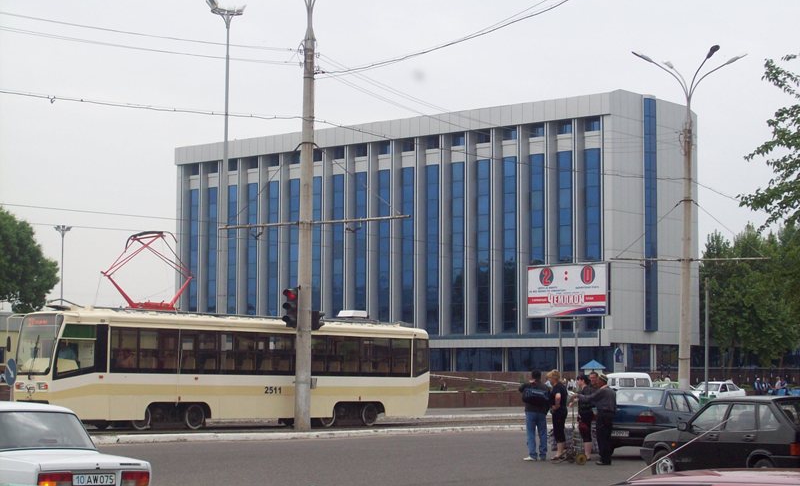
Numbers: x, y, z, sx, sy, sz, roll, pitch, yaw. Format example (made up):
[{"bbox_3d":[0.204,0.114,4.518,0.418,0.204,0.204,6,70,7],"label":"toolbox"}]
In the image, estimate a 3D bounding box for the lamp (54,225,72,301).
[{"bbox_3d":[-39.644,7.856,190.023,2.100,19.916,2.100,0,-5,0],"label":"lamp"}]

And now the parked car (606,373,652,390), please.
[{"bbox_3d":[12.122,8.119,89.139,3.500,1.880,1.420,1,-5,-8],"label":"parked car"}]

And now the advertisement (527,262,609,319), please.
[{"bbox_3d":[10.316,2.956,99.634,6.200,3.200,0.350,-4,-7,41],"label":"advertisement"}]

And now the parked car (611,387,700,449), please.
[{"bbox_3d":[5.334,3.755,34.105,1.680,1.390,4.480,-2,-6,26],"label":"parked car"}]

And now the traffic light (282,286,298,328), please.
[{"bbox_3d":[-3.160,1.880,46.815,0.380,1.158,0.360,-3,-6,35],"label":"traffic light"}]

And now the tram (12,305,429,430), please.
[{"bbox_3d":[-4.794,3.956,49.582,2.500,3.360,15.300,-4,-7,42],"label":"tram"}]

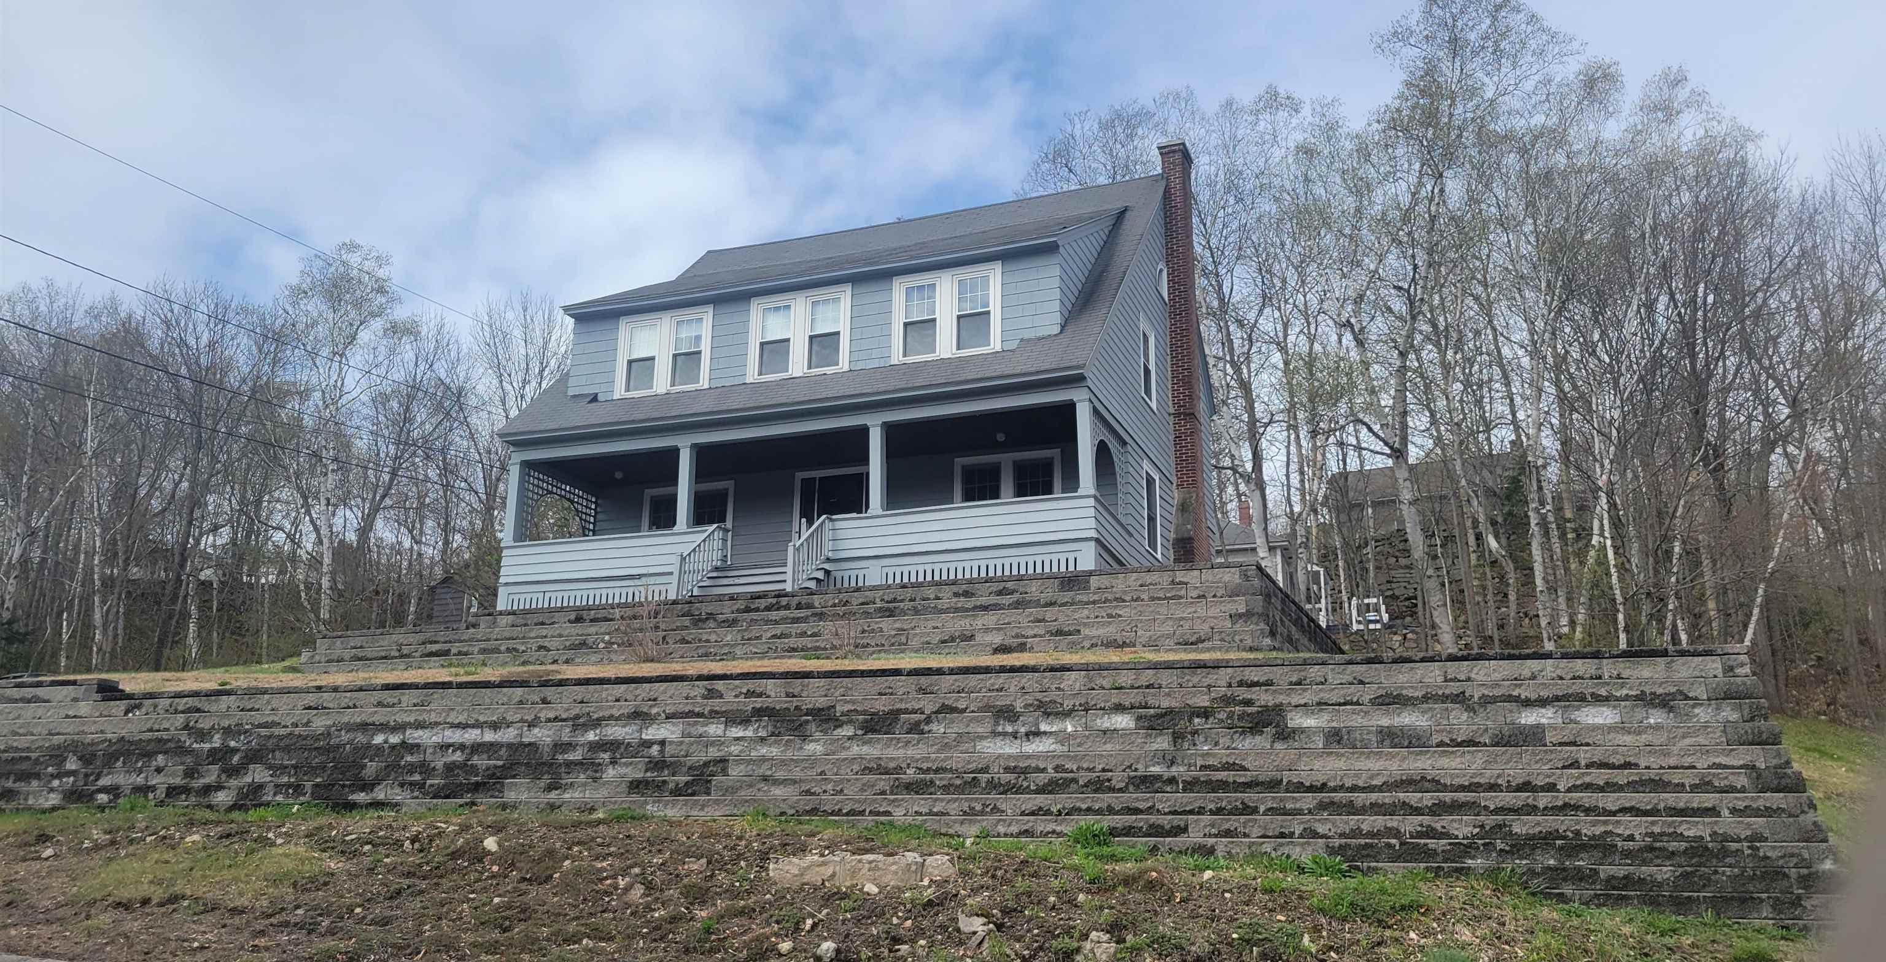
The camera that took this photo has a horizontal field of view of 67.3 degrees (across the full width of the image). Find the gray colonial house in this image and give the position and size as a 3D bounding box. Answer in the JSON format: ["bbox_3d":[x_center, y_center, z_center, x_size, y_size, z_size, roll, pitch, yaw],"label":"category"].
[{"bbox_3d":[-0.743,-1.635,28.022,11.120,10.110,11.130,-5,-16,20],"label":"gray colonial house"}]

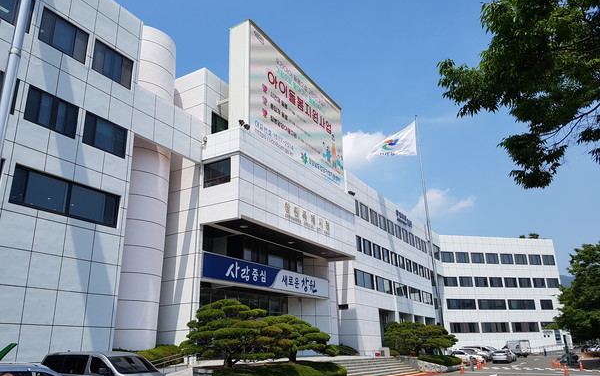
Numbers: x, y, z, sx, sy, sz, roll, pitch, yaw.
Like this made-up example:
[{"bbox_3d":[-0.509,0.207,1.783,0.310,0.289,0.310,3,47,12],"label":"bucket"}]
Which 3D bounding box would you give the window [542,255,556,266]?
[{"bbox_3d":[38.666,11.270,70.053,2.202,1.523,0.150,4,-20,-16],"label":"window"}]

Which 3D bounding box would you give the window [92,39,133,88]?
[{"bbox_3d":[-9.824,-6.450,23.756,0.200,1.796,2.385,-13,-23,28],"label":"window"}]

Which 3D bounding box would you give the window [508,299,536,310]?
[{"bbox_3d":[38.102,20.110,77.394,5.346,1.654,0.150,3,-20,-14],"label":"window"}]

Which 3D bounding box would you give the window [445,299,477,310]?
[{"bbox_3d":[22.742,16.401,63.345,4.580,1.374,0.150,4,-20,-16],"label":"window"}]

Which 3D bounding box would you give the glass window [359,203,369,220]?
[{"bbox_3d":[6.203,2.382,43.295,0.150,1.436,1.895,-12,-22,28],"label":"glass window"}]

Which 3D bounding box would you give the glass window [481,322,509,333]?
[{"bbox_3d":[33.080,23.616,76.095,5.468,1.638,0.200,4,-21,-15],"label":"glass window"}]

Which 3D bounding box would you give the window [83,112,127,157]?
[{"bbox_3d":[-9.479,-2.518,21.983,0.150,1.645,2.375,-13,-23,28],"label":"window"}]

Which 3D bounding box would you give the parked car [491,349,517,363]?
[{"bbox_3d":[24.804,20.418,54.639,1.860,1.460,4.850,-15,-23,32],"label":"parked car"}]

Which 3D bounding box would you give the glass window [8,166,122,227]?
[{"bbox_3d":[-10.577,0.526,20.769,0.200,1.694,5.187,-13,-23,29],"label":"glass window"}]

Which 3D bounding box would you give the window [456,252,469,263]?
[{"bbox_3d":[29.051,12.523,80.520,2.537,1.807,0.200,4,-21,-15],"label":"window"}]

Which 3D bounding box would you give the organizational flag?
[{"bbox_3d":[8.628,-4.479,42.500,4.600,3.450,0.700,-7,-20,12],"label":"organizational flag"}]

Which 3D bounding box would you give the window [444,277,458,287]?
[{"bbox_3d":[26.235,16.363,78.285,2.456,1.527,0.200,4,-21,-15],"label":"window"}]

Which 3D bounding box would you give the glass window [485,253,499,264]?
[{"bbox_3d":[34.436,12.678,80.609,2.551,1.856,0.200,4,-21,-15],"label":"glass window"}]

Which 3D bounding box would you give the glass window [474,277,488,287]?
[{"bbox_3d":[30.996,16.119,76.924,2.539,1.623,0.150,3,-20,-14],"label":"glass window"}]

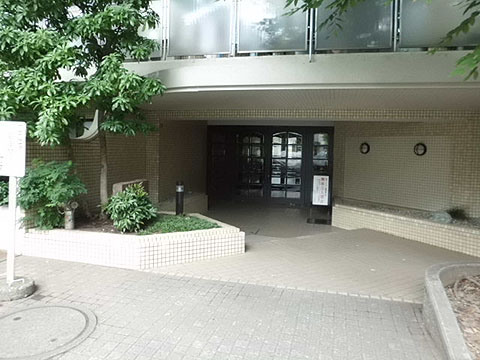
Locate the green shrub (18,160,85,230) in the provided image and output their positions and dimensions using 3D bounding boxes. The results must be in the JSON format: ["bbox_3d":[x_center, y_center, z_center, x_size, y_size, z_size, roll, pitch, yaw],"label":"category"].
[{"bbox_3d":[-2.361,0.189,4.540,0.850,0.860,0.680,-2,6,-27],"label":"green shrub"}]

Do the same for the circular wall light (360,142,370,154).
[{"bbox_3d":[2.733,-0.693,7.929,0.080,0.250,0.250,-3,6,-31],"label":"circular wall light"}]

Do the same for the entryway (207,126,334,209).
[{"bbox_3d":[0.770,-0.328,9.100,3.200,2.050,0.500,1,5,5],"label":"entryway"}]

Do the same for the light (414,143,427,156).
[{"bbox_3d":[3.401,-0.579,6.839,0.080,0.250,0.250,-3,6,-31],"label":"light"}]

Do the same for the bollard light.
[{"bbox_3d":[-0.891,0.270,5.400,0.110,0.520,0.110,1,5,0],"label":"bollard light"}]

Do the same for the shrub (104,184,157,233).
[{"bbox_3d":[-1.403,0.365,4.620,0.630,0.550,0.570,-1,5,-17],"label":"shrub"}]

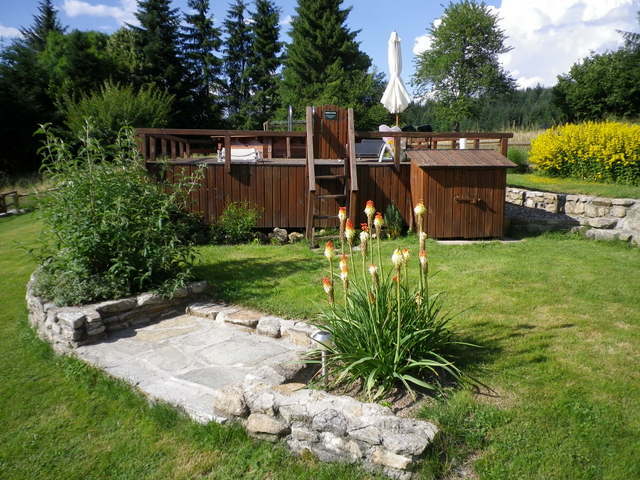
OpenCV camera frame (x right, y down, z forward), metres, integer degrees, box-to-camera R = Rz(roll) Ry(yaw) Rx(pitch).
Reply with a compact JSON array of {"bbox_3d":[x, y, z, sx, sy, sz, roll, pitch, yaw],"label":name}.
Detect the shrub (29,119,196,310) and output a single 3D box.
[{"bbox_3d":[-1.848,-0.330,4.868,1.500,1.478,1.300,-4,11,-21],"label":"shrub"}]

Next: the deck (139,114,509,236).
[{"bbox_3d":[-0.092,-1.292,10.893,6.050,1.792,5.200,-1,10,-7],"label":"deck"}]

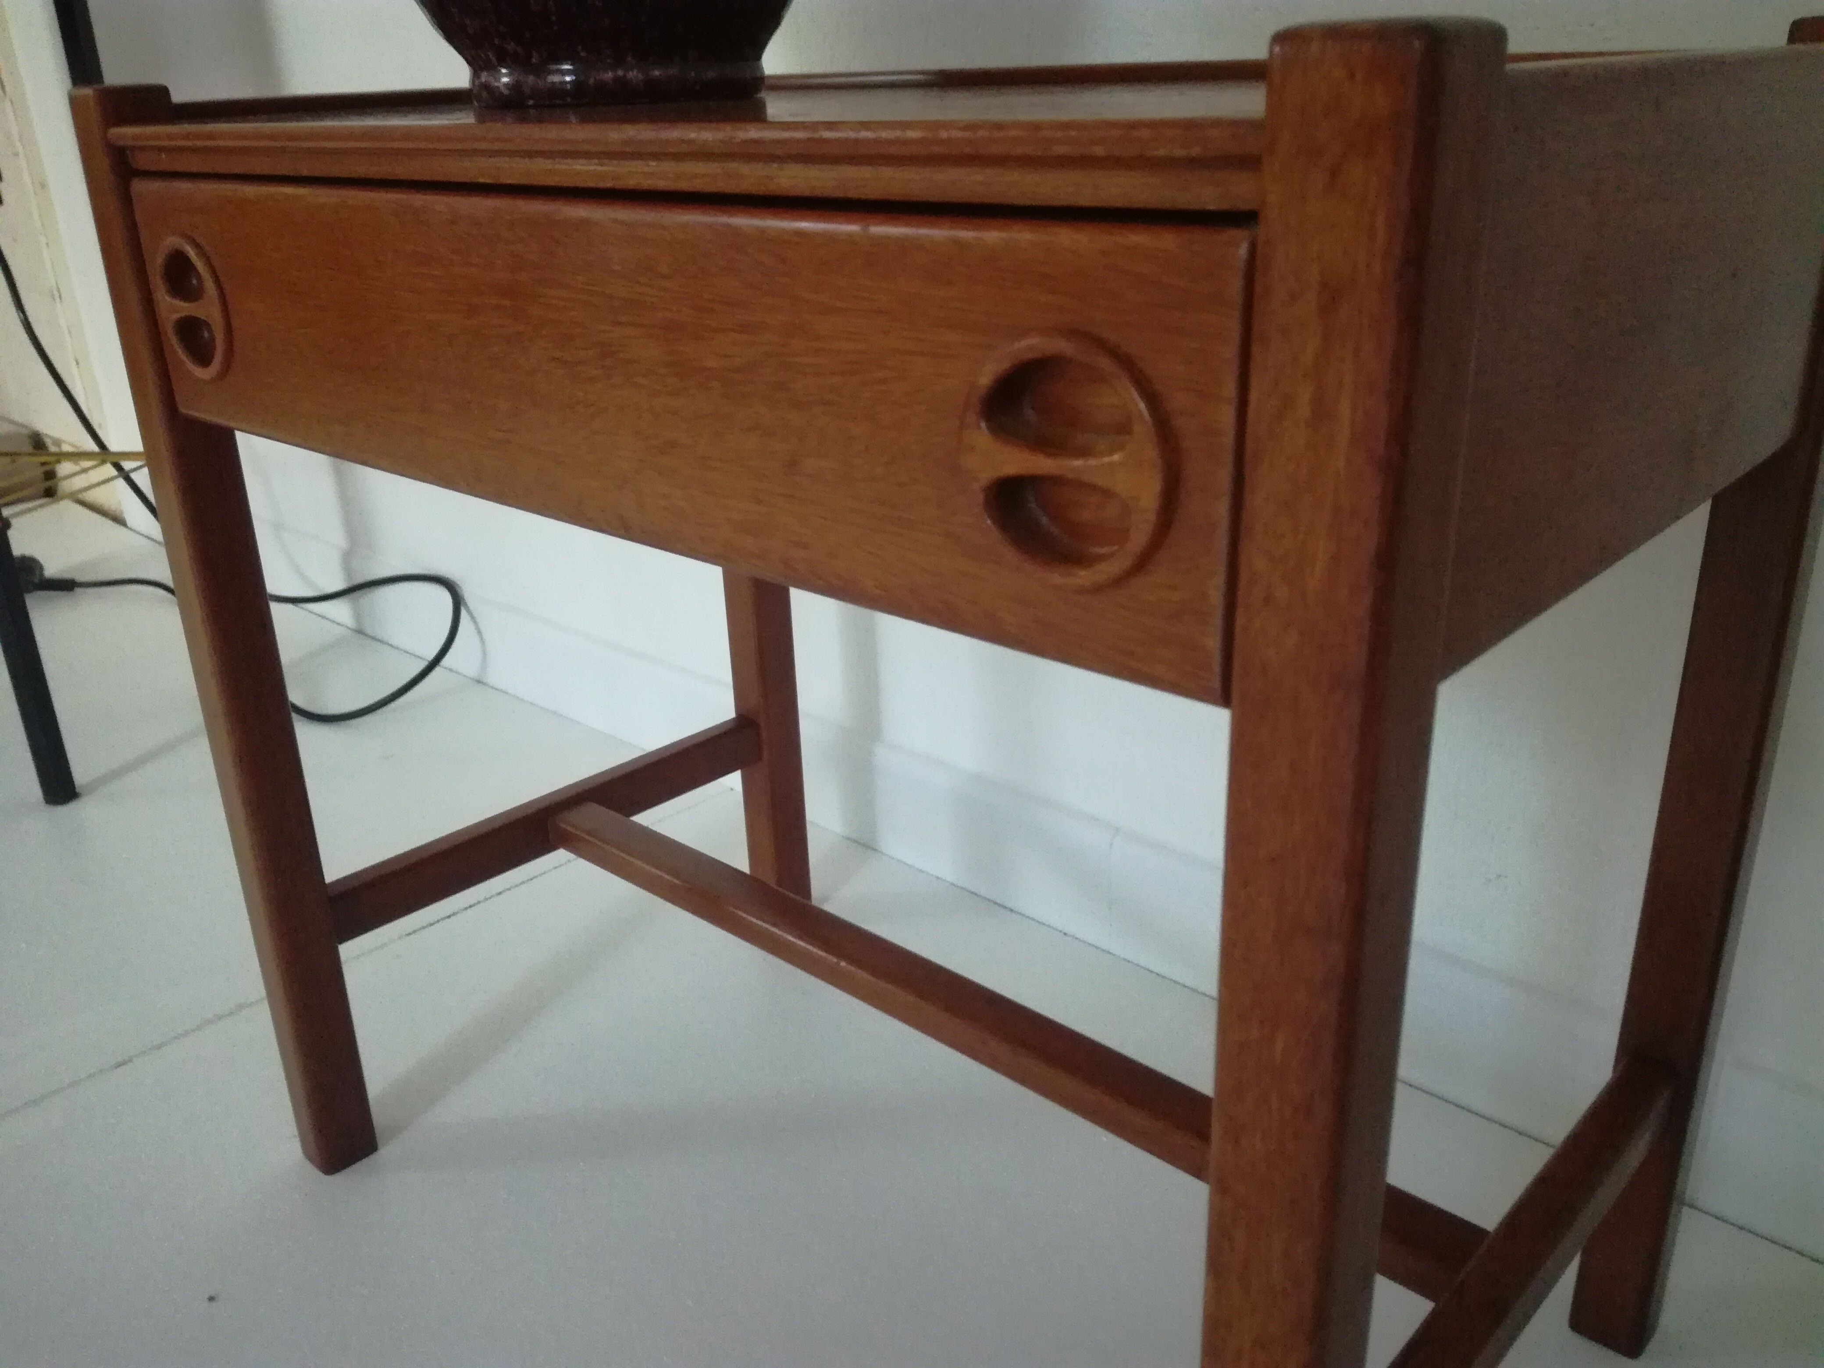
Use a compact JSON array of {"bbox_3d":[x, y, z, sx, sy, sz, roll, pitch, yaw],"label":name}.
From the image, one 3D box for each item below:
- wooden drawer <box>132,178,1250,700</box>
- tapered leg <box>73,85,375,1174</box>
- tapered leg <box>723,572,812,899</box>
[{"bbox_3d":[-0.029,-0.143,0.536,0.524,0.093,0.295,18,29,40],"label":"wooden drawer"},{"bbox_3d":[-0.323,0.010,0.693,0.030,0.542,0.030,18,29,40],"label":"tapered leg"},{"bbox_3d":[-0.099,-0.086,0.915,0.030,0.542,0.030,18,29,40],"label":"tapered leg"}]

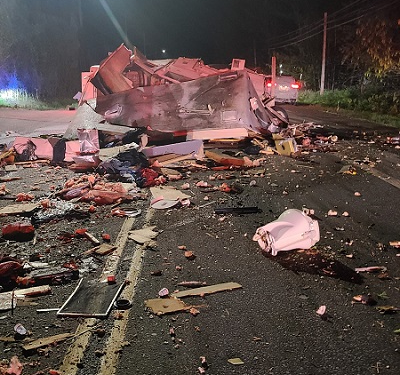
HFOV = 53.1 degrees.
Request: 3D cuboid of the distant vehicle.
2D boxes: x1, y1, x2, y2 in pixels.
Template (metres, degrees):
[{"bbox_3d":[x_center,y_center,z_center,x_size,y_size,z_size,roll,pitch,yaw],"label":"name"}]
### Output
[{"bbox_3d":[5.309,-6.608,26.791,1.920,1.750,4.600,0,15,5],"label":"distant vehicle"}]

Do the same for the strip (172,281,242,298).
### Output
[{"bbox_3d":[0.061,0.823,3.189,0.566,0.015,0.080,-6,15,-16],"label":"strip"}]

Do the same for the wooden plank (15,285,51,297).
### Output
[{"bbox_3d":[-1.345,0.839,3.218,0.277,0.030,0.112,-8,16,-23],"label":"wooden plank"}]

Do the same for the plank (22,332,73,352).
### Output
[{"bbox_3d":[-0.977,1.001,2.595,0.314,0.020,0.049,-10,17,-29],"label":"plank"}]

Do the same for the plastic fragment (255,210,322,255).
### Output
[{"bbox_3d":[0.848,0.422,4.077,0.610,0.300,0.450,-1,15,0],"label":"plastic fragment"}]

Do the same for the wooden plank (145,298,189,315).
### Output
[{"bbox_3d":[-0.249,0.881,2.994,0.259,0.015,0.225,-8,16,-24],"label":"wooden plank"}]

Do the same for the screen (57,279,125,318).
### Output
[{"bbox_3d":[-0.823,0.856,3.112,0.378,0.030,0.537,0,15,4],"label":"screen"}]

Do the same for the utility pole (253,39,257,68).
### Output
[{"bbox_3d":[9.302,-20.419,66.956,0.300,8.165,0.300,-1,15,0],"label":"utility pole"}]

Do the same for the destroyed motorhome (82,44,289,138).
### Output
[{"bbox_3d":[-0.443,-3.559,14.464,6.617,2.737,2.600,-1,15,0],"label":"destroyed motorhome"}]

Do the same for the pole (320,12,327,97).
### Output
[{"bbox_3d":[12.783,-13.609,40.980,0.300,7.975,0.300,-1,15,0],"label":"pole"}]

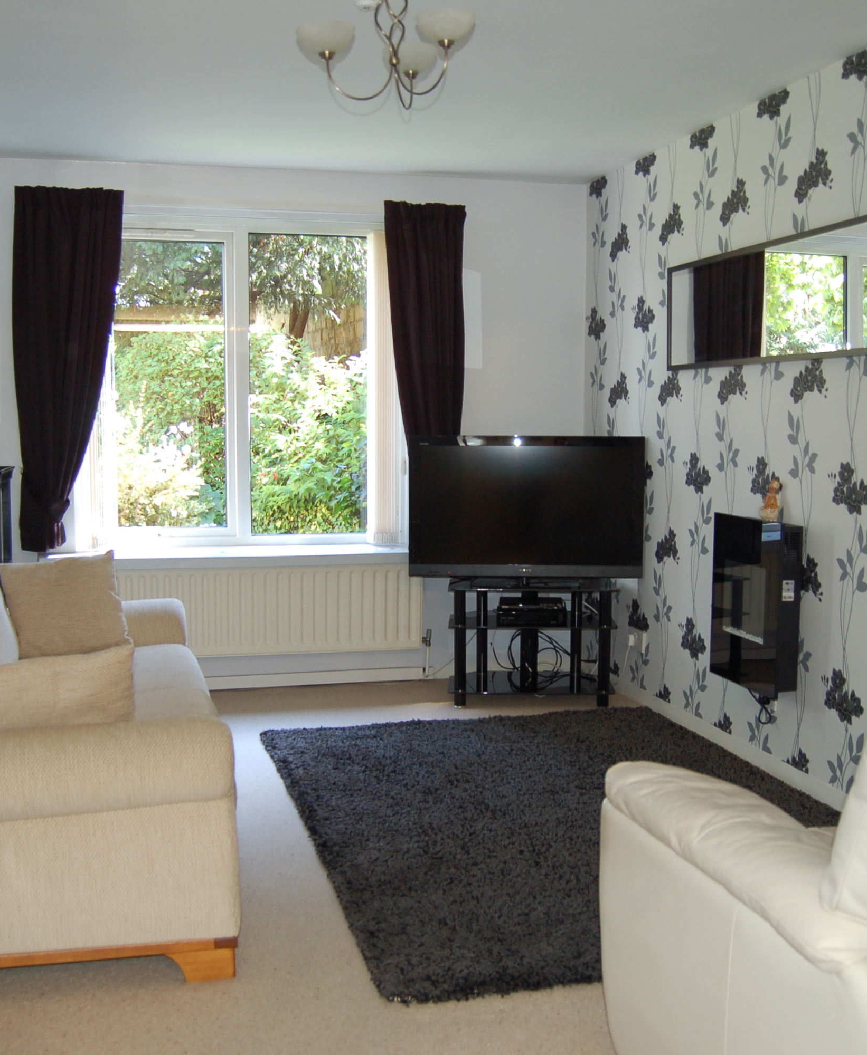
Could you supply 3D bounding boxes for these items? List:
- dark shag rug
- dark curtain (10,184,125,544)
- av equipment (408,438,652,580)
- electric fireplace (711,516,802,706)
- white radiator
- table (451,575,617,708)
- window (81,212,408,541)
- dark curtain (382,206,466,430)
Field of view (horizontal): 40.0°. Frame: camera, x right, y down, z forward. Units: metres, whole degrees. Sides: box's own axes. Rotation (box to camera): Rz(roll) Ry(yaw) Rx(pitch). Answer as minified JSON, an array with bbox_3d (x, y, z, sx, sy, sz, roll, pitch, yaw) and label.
[{"bbox_3d":[0.406,0.903,3.900,1.660,0.040,2.300,-1,5,-15],"label":"dark shag rug"},{"bbox_3d":[-1.587,-0.679,5.219,0.450,1.580,0.120,-1,5,-15],"label":"dark curtain"},{"bbox_3d":[0.403,-0.090,5.215,1.020,0.613,0.090,1,5,1],"label":"av equipment"},{"bbox_3d":[1.151,0.262,4.249,0.100,0.595,0.460,-1,5,-15],"label":"electric fireplace"},{"bbox_3d":[-0.803,0.381,5.535,1.550,0.420,0.100,-1,5,-15],"label":"white radiator"},{"bbox_3d":[0.424,0.519,5.459,0.770,0.531,0.420,1,5,-2],"label":"table"},{"bbox_3d":[-0.889,-0.643,5.553,1.520,1.500,0.100,-1,5,-15],"label":"window"},{"bbox_3d":[-0.050,-0.707,5.625,0.400,1.600,0.120,-1,5,-15],"label":"dark curtain"}]

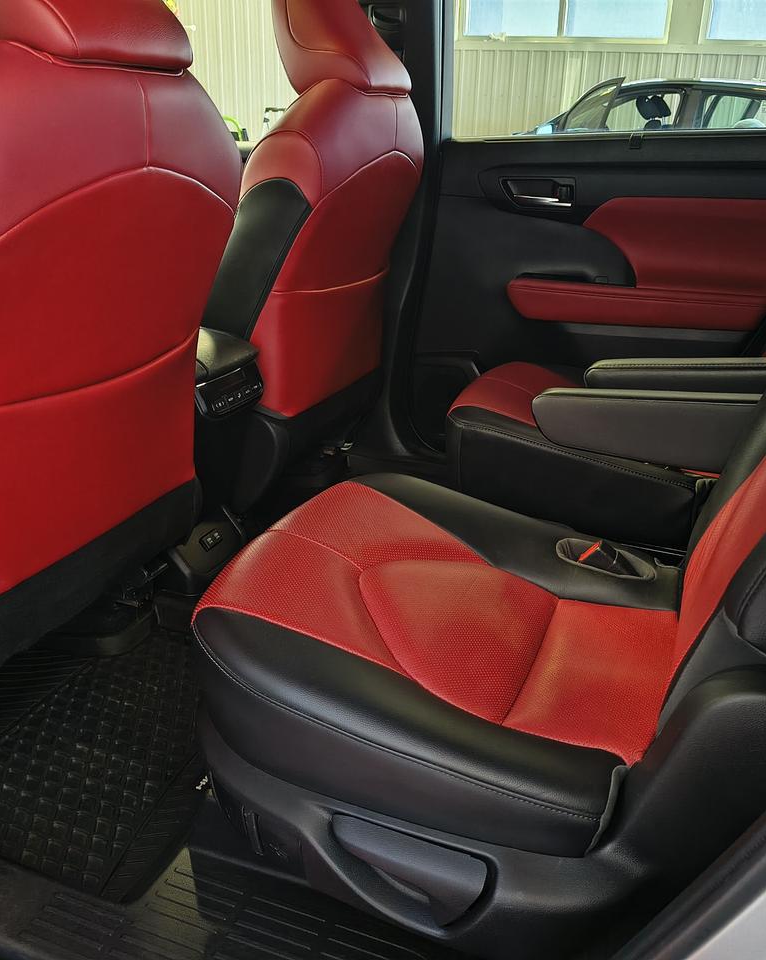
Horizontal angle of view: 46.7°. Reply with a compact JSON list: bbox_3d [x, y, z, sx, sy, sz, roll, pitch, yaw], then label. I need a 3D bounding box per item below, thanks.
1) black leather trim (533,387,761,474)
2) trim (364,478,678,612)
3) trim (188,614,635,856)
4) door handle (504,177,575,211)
[{"bbox_3d":[0.377,-0.080,1.226,0.345,0.110,0.070,6,24,21],"label":"black leather trim"},{"bbox_3d":[0.173,0.087,1.269,0.475,0.120,0.140,14,27,17],"label":"trim"},{"bbox_3d":[0.020,0.251,0.955,0.475,0.158,0.140,14,27,17],"label":"trim"},{"bbox_3d":[0.343,-0.633,1.959,0.163,0.059,0.035,10,25,19],"label":"door handle"}]

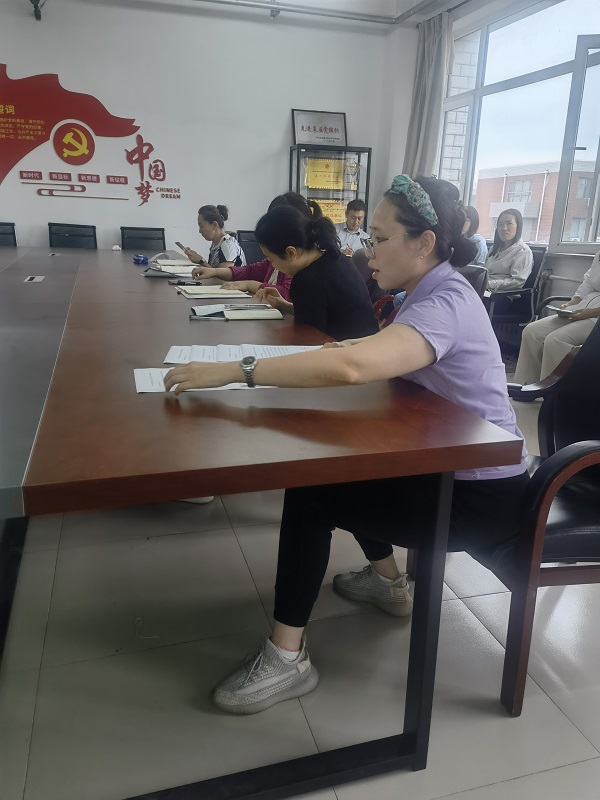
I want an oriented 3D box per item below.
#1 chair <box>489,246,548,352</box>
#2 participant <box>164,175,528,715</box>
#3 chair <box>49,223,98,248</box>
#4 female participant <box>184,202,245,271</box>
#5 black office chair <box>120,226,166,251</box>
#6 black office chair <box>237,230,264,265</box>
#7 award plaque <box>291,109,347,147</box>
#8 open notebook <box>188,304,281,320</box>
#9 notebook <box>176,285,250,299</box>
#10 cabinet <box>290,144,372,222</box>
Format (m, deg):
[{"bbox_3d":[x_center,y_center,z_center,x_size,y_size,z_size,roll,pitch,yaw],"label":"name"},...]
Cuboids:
[{"bbox_3d":[1.265,-0.611,4.335,0.600,0.930,0.560,-5,18,-20],"label":"chair"},{"bbox_3d":[0.133,0.072,1.584,0.940,1.205,0.590,-2,18,-12],"label":"participant"},{"bbox_3d":[-2.039,-1.077,5.536,0.550,0.880,0.580,0,18,-7],"label":"chair"},{"bbox_3d":[-0.574,-0.724,4.192,0.630,1.125,0.500,-4,18,-16],"label":"female participant"},{"bbox_3d":[-1.438,-1.114,5.714,0.550,0.880,0.580,-1,18,-9],"label":"black office chair"},{"bbox_3d":[-0.370,-1.181,6.031,0.550,0.880,0.580,-2,18,-13],"label":"black office chair"},{"bbox_3d":[0.221,-2.833,6.530,0.590,0.400,0.025,-4,-3,-17],"label":"award plaque"},{"bbox_3d":[-0.246,-0.336,2.370,0.330,0.022,0.260,-4,19,-17],"label":"open notebook"},{"bbox_3d":[-0.395,-0.501,2.851,0.290,0.025,0.340,-4,18,-16],"label":"notebook"},{"bbox_3d":[0.301,-1.861,6.873,0.800,1.700,0.330,-4,19,-17],"label":"cabinet"}]

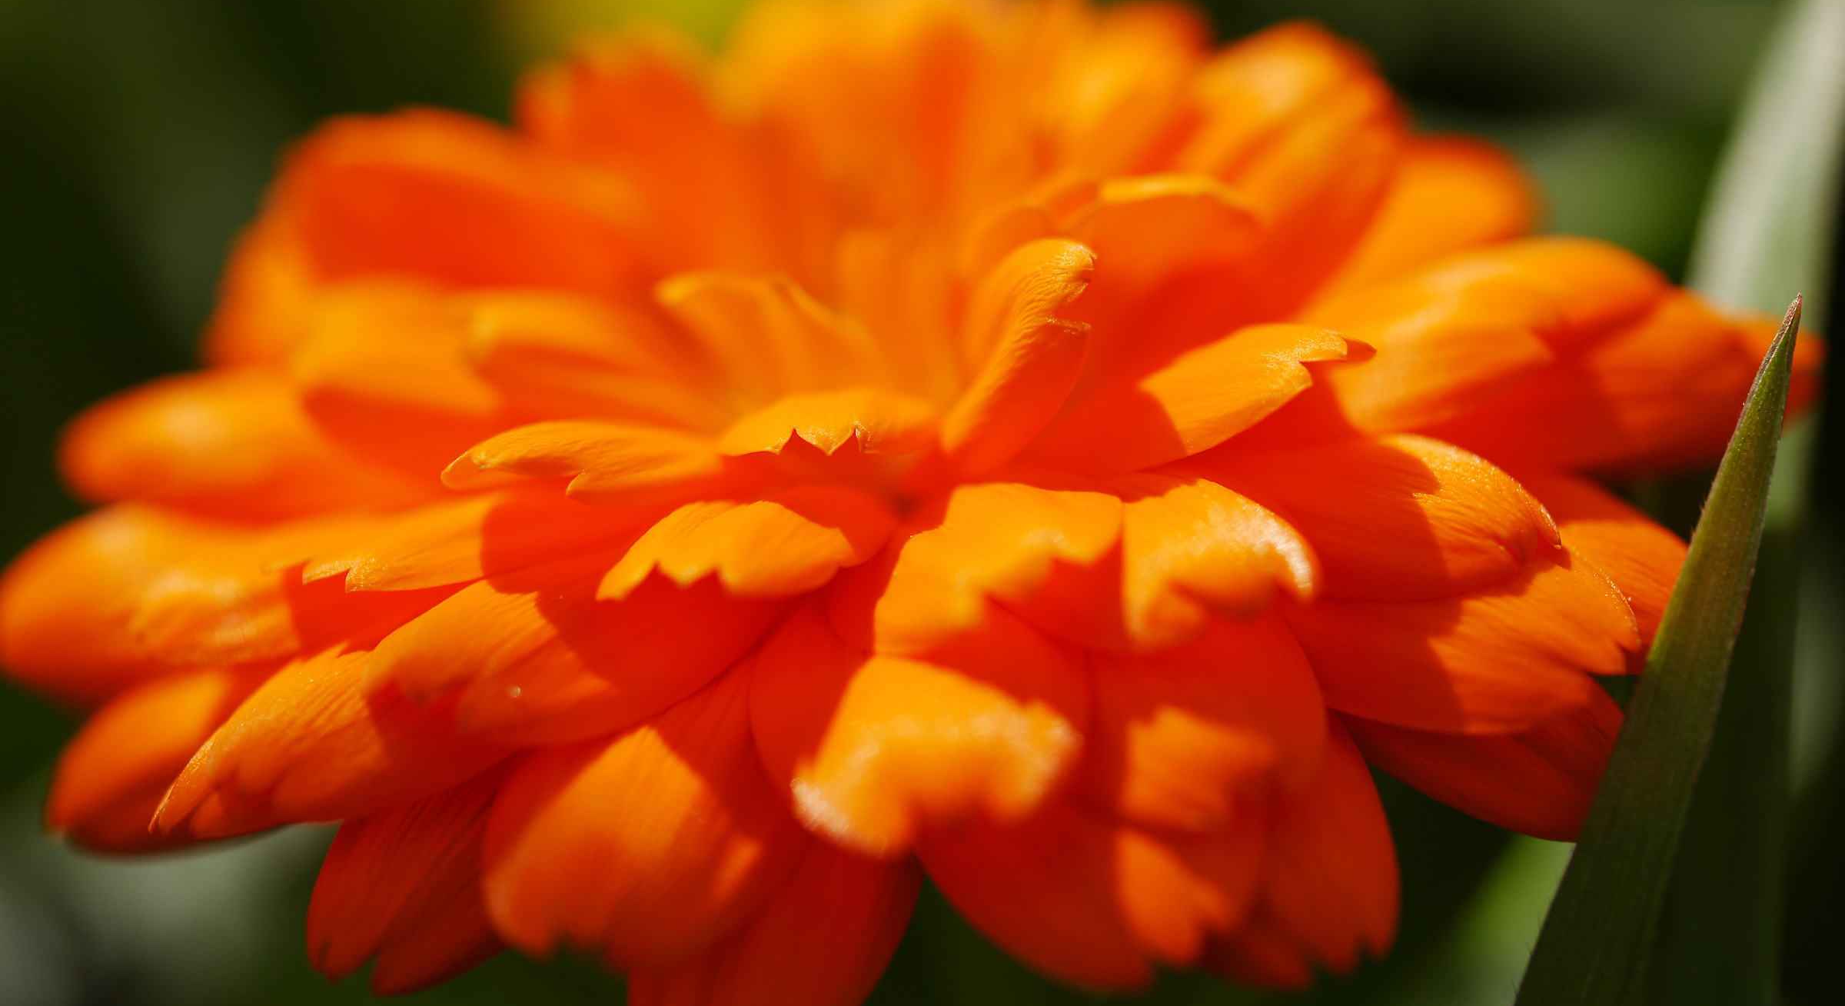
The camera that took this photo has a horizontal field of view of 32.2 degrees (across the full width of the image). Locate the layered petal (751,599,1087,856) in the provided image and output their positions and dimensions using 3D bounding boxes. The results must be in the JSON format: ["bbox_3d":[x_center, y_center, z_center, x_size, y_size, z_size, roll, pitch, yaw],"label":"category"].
[{"bbox_3d":[0.000,0.007,0.102,0.010,0.003,0.011,-9,36,-8],"label":"layered petal"}]

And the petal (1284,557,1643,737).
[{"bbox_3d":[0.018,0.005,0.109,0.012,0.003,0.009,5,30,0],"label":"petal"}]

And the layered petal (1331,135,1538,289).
[{"bbox_3d":[0.020,-0.012,0.127,0.009,0.003,0.007,-24,35,-23],"label":"layered petal"}]

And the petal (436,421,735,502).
[{"bbox_3d":[-0.012,-0.001,0.113,0.010,0.003,0.005,1,28,-15],"label":"petal"}]

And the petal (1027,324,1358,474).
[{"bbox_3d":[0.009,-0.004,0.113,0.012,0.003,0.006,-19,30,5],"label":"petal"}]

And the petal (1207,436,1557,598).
[{"bbox_3d":[0.016,0.000,0.111,0.012,0.003,0.008,7,31,2],"label":"petal"}]

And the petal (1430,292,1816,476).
[{"bbox_3d":[0.026,-0.004,0.117,0.014,0.003,0.009,-11,31,-12],"label":"petal"}]

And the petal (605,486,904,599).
[{"bbox_3d":[-0.006,0.001,0.109,0.010,0.003,0.007,-17,32,-33],"label":"petal"}]

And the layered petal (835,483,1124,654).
[{"bbox_3d":[0.002,0.002,0.107,0.009,0.003,0.009,-11,24,-11],"label":"layered petal"}]

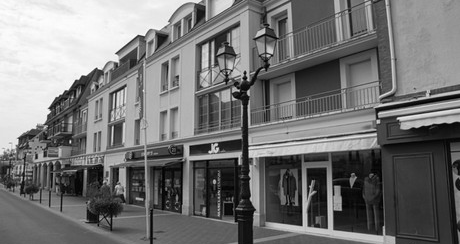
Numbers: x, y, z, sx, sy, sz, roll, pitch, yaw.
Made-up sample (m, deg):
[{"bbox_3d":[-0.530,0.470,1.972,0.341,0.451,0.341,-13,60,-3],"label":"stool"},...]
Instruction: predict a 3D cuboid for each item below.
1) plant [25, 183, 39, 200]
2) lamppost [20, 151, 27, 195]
[{"bbox_3d":[-16.145,5.684,27.958,1.000,1.380,1.300,7,-12,-39],"label":"plant"},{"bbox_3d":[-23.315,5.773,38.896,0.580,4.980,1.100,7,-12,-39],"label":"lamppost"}]

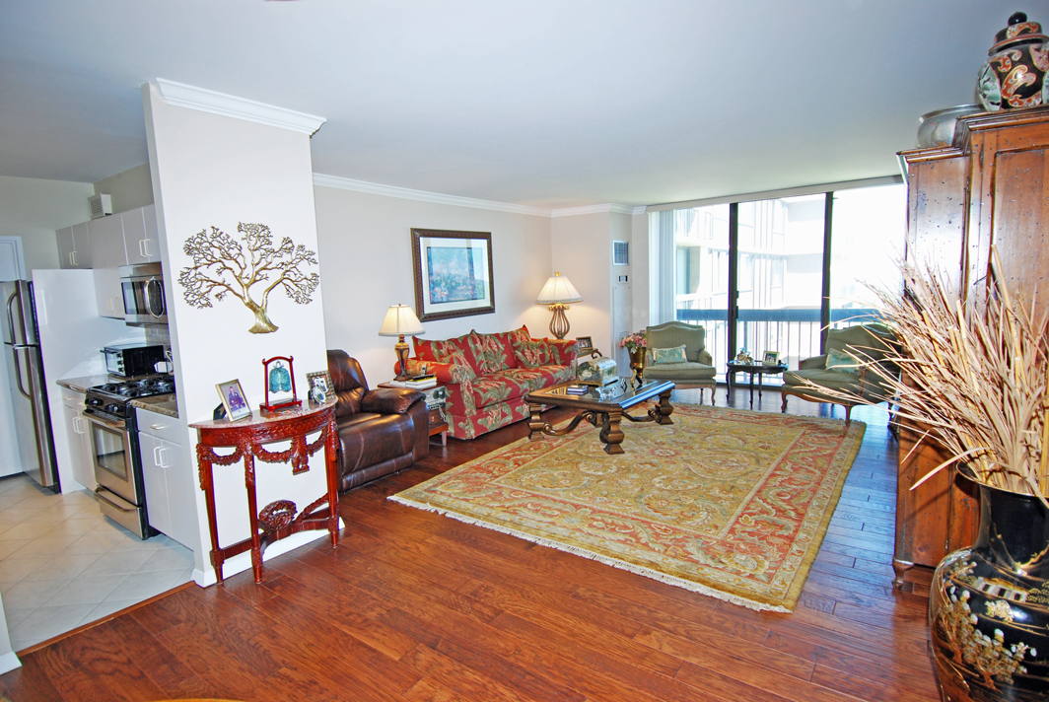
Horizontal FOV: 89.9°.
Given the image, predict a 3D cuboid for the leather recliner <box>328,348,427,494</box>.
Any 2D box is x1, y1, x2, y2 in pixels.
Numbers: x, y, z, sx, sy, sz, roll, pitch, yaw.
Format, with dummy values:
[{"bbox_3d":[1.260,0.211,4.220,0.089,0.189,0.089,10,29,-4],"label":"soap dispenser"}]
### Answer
[{"bbox_3d":[-1.502,0.497,4.434,0.960,0.970,1.000,4,9,39],"label":"leather recliner"}]

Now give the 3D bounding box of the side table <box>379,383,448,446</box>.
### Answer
[{"bbox_3d":[-1.050,0.623,5.059,0.550,0.600,0.400,3,9,36],"label":"side table"}]

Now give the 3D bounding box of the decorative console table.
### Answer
[{"bbox_3d":[-1.294,0.774,2.937,0.310,0.870,0.850,3,9,36],"label":"decorative console table"}]

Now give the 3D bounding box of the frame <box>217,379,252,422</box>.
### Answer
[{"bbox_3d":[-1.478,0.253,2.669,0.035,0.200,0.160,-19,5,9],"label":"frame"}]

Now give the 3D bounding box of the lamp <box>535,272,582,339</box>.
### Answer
[{"bbox_3d":[0.460,-0.513,7.162,0.580,0.980,0.580,-1,7,4],"label":"lamp"}]

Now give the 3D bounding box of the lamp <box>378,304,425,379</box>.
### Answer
[{"bbox_3d":[-1.162,-0.081,5.069,0.390,0.730,0.390,-3,7,-12],"label":"lamp"}]

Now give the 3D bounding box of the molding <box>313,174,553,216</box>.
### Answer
[{"bbox_3d":[-0.820,-1.686,5.873,0.090,0.105,3.700,4,9,39],"label":"molding"}]

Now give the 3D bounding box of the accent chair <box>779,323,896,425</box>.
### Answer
[{"bbox_3d":[3.326,0.204,5.562,0.780,0.960,0.740,-5,8,-24],"label":"accent chair"}]

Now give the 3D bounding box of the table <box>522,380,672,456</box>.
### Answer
[{"bbox_3d":[0.769,0.598,5.137,1.000,0.450,1.060,4,9,39],"label":"table"}]

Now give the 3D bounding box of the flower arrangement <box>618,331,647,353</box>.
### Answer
[{"bbox_3d":[1.542,-0.115,7.235,0.420,0.310,0.400,3,9,36],"label":"flower arrangement"}]

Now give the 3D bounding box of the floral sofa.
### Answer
[{"bbox_3d":[-0.317,0.295,6.047,0.920,0.900,1.940,4,9,39],"label":"floral sofa"}]

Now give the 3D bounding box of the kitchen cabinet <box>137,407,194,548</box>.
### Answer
[{"bbox_3d":[-1.902,0.746,3.310,0.750,0.860,0.620,3,9,36],"label":"kitchen cabinet"}]

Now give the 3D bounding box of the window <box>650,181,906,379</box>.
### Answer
[{"bbox_3d":[3.145,-0.748,6.974,3.250,2.450,0.120,3,9,36],"label":"window"}]

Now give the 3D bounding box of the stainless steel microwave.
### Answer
[{"bbox_3d":[-2.496,-0.402,3.743,0.760,0.420,0.390,3,9,36],"label":"stainless steel microwave"}]

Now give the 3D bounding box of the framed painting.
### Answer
[{"bbox_3d":[-0.811,-0.910,6.283,0.050,1.030,1.350,3,9,36],"label":"framed painting"}]

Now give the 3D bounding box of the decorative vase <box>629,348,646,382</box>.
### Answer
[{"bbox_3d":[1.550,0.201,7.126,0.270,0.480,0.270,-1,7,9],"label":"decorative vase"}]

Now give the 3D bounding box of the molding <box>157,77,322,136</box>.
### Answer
[{"bbox_3d":[-1.411,-1.220,2.699,0.090,0.105,0.800,4,9,39],"label":"molding"}]

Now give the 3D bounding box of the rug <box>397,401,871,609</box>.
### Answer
[{"bbox_3d":[1.211,0.879,4.525,2.660,0.012,3.700,3,9,36],"label":"rug"}]

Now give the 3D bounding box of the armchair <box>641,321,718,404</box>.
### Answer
[{"bbox_3d":[1.986,0.118,6.702,0.820,0.950,0.780,0,8,16],"label":"armchair"}]

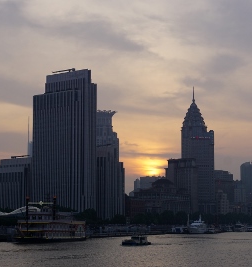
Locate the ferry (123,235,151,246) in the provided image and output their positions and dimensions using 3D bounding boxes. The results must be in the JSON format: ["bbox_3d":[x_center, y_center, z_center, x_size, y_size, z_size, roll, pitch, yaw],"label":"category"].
[{"bbox_3d":[4.100,40.950,319.450,10.600,4.520,3.600,1,-6,-6],"label":"ferry"}]

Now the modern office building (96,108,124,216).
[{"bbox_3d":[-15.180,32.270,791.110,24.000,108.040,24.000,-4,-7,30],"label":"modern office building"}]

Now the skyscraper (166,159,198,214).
[{"bbox_3d":[62.920,65.150,928.370,29.000,74.750,22.000,-4,-7,30],"label":"skyscraper"}]

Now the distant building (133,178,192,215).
[{"bbox_3d":[35.480,70.460,857.390,48.000,48.490,40.000,4,-7,-30],"label":"distant building"}]

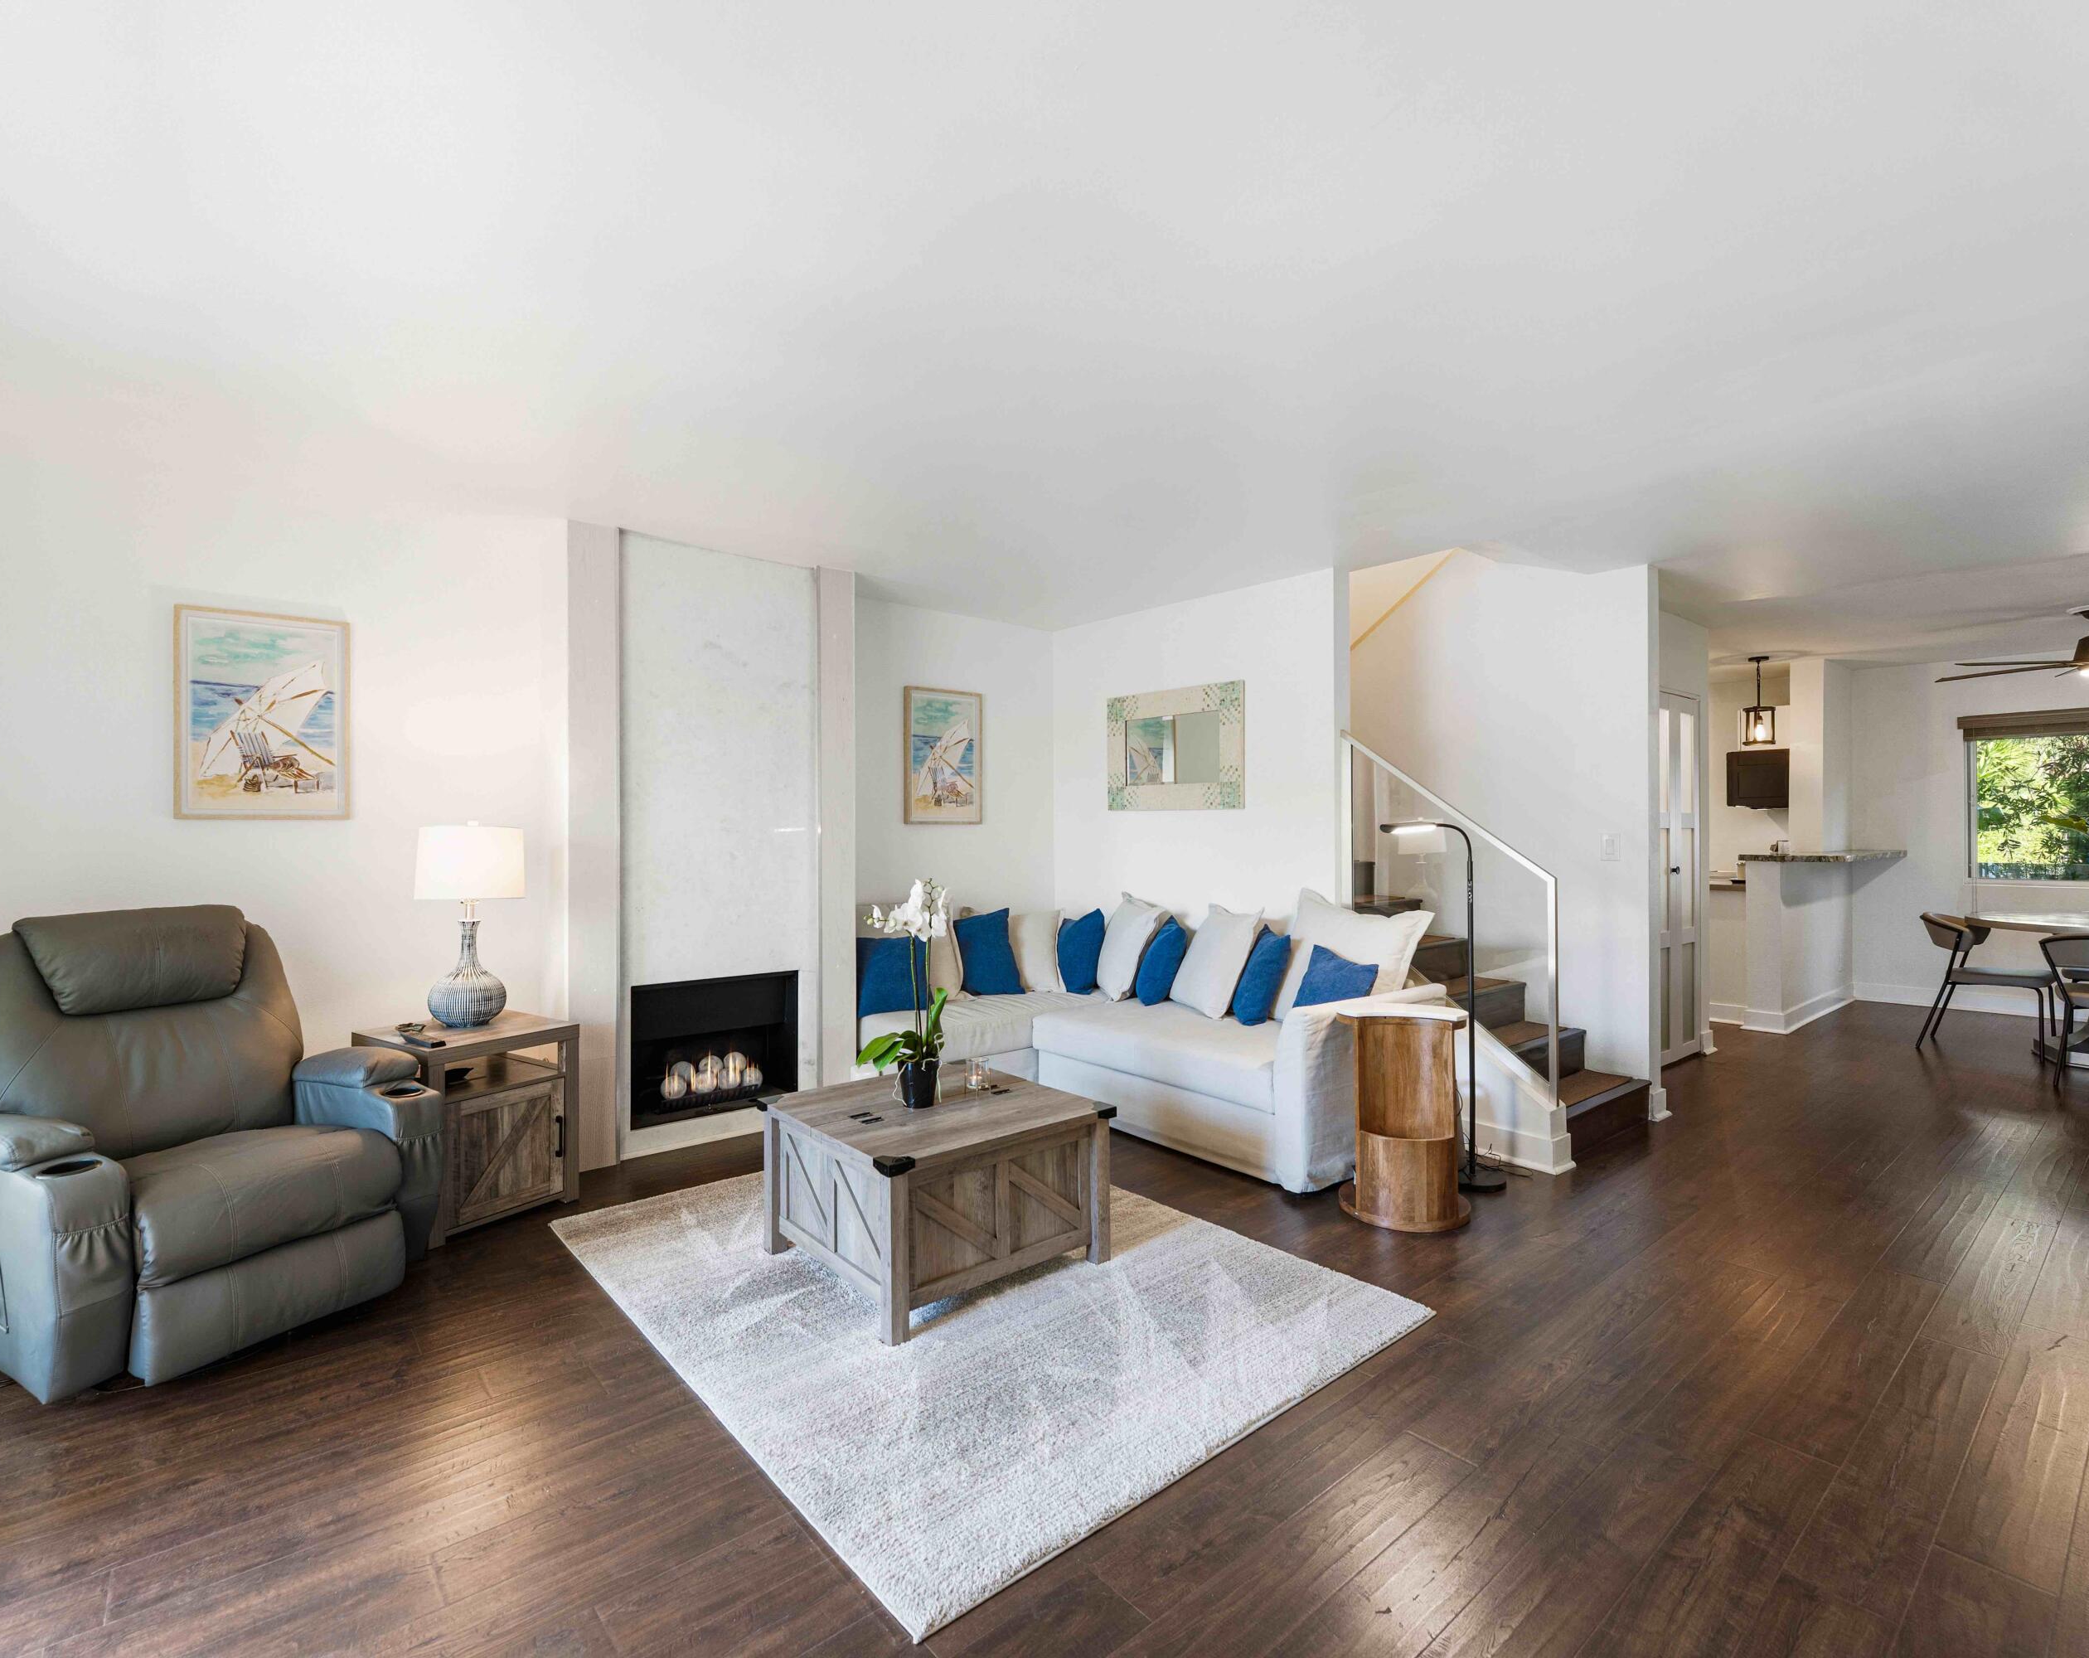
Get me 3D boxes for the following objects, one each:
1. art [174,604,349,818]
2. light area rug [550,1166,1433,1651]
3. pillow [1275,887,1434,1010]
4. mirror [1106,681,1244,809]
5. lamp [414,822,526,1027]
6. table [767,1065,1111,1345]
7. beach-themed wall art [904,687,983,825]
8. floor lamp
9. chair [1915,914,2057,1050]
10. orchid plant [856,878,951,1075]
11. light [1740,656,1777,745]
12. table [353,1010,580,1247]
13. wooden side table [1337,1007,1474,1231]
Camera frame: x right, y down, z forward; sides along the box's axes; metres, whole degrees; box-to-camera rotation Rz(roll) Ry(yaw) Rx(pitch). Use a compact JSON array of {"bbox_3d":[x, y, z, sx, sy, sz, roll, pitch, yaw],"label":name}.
[{"bbox_3d":[-2.714,-0.401,3.356,0.483,0.720,0.030,0,0,-40],"label":"art"},{"bbox_3d":[-0.286,1.281,2.866,1.617,0.015,2.142,0,0,-41],"label":"light area rug"},{"bbox_3d":[1.271,0.562,3.967,0.180,0.560,0.580,17,-3,-41],"label":"pillow"},{"bbox_3d":[0.648,-0.407,5.001,0.030,0.610,0.940,0,0,-40],"label":"mirror"},{"bbox_3d":[-1.998,0.326,3.365,0.335,0.700,0.335,0,0,33],"label":"lamp"},{"bbox_3d":[-0.324,1.048,2.882,0.755,0.460,0.755,0,0,-41],"label":"table"},{"bbox_3d":[-0.541,-0.387,5.179,0.490,0.720,0.030,0,0,-40],"label":"beach-themed wall art"},{"bbox_3d":[1.459,0.633,3.541,0.450,1.310,0.230,0,0,18],"label":"floor lamp"},{"bbox_3d":[5.429,0.894,5.593,0.550,0.780,0.580,0,0,-40],"label":"chair"},{"bbox_3d":[-0.425,0.460,2.970,0.280,0.630,0.230,0,0,0],"label":"orchid plant"},{"bbox_3d":[4.881,-0.870,6.610,0.165,0.610,0.165,0,0,-40],"label":"light"},{"bbox_3d":[-1.950,0.982,3.280,0.480,0.610,0.475,0,0,33],"label":"table"},{"bbox_3d":[1.223,0.962,3.306,0.430,0.650,0.430,0,0,24],"label":"wooden side table"}]

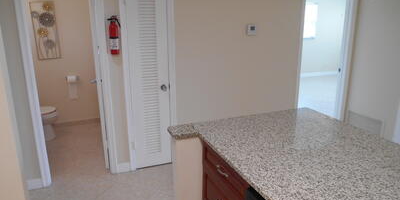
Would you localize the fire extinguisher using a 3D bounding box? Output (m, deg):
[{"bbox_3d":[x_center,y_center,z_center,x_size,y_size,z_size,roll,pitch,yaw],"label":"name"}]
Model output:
[{"bbox_3d":[-0.815,-0.620,2.892,0.119,0.367,0.115,-6,15,-20],"label":"fire extinguisher"}]

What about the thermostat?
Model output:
[{"bbox_3d":[0.596,-0.804,3.456,0.119,0.120,0.030,-6,15,-20],"label":"thermostat"}]

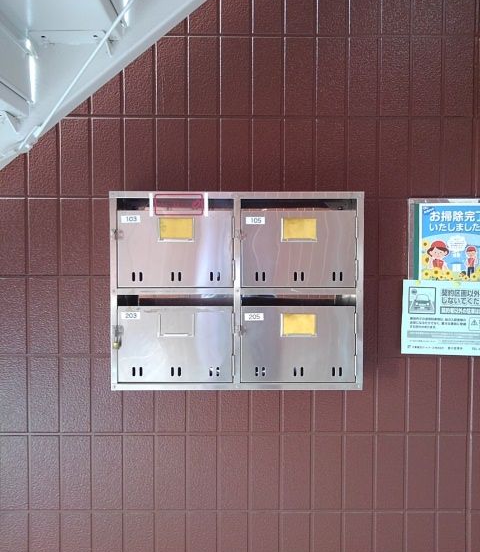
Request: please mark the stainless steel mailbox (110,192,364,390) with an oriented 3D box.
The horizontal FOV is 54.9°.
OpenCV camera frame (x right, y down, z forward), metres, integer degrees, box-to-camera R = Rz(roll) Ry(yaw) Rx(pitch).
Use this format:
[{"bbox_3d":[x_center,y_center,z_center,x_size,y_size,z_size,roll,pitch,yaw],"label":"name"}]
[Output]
[{"bbox_3d":[-0.007,0.032,1.186,0.574,0.450,0.280,0,1,-1],"label":"stainless steel mailbox"}]

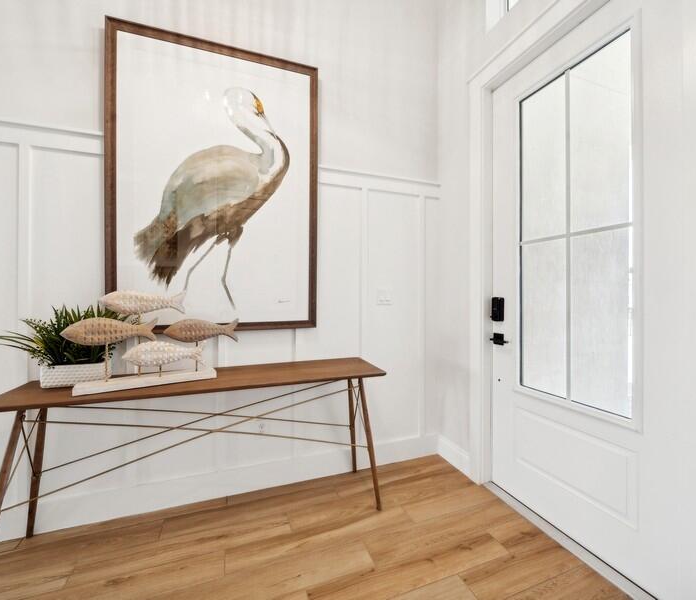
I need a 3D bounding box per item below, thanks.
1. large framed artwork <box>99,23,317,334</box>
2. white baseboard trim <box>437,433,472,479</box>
[{"bbox_3d":[-0.723,-0.637,1.732,1.100,1.635,0.040,0,0,-19],"label":"large framed artwork"},{"bbox_3d":[0.731,1.085,2.093,0.018,0.147,0.315,0,0,-22],"label":"white baseboard trim"}]

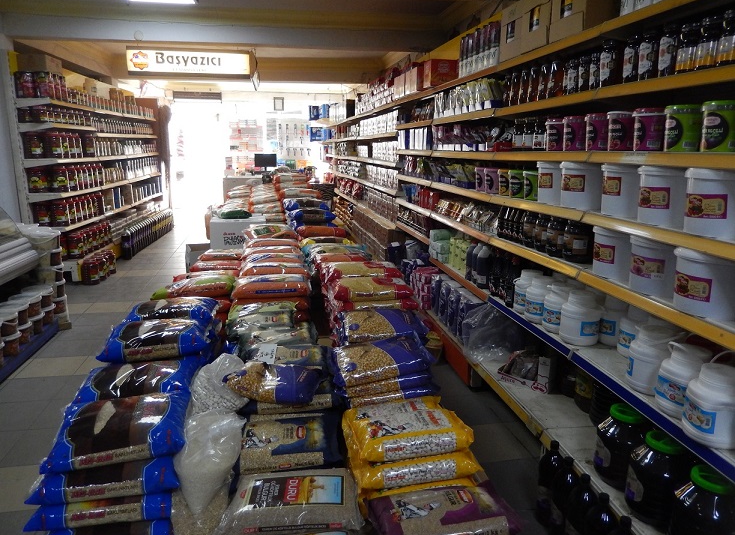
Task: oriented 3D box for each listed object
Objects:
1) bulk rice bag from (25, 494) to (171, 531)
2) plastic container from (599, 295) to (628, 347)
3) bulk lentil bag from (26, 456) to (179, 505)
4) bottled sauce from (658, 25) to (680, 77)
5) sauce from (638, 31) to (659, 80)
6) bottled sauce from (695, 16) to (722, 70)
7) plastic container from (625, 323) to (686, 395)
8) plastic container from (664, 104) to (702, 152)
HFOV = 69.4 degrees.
[{"bbox_3d":[-0.782,0.657,1.635,0.405,0.093,0.280,-2,13,-9],"label":"bulk rice bag"},{"bbox_3d":[1.268,0.263,2.703,0.190,0.239,0.190,-5,14,-23],"label":"plastic container"},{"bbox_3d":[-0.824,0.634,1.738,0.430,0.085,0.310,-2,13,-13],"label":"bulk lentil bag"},{"bbox_3d":[0.985,-0.704,1.731,0.054,0.162,0.054,-9,16,-36],"label":"bottled sauce"},{"bbox_3d":[0.943,-0.710,1.806,0.068,0.176,0.068,-1,13,-10],"label":"sauce"},{"bbox_3d":[1.015,-0.660,1.571,0.068,0.146,0.068,-9,16,-36],"label":"bottled sauce"},{"bbox_3d":[1.034,0.326,1.907,0.172,0.205,0.172,3,13,10],"label":"plastic container"},{"bbox_3d":[1.161,-0.503,1.932,0.116,0.166,0.116,-3,13,-14],"label":"plastic container"}]

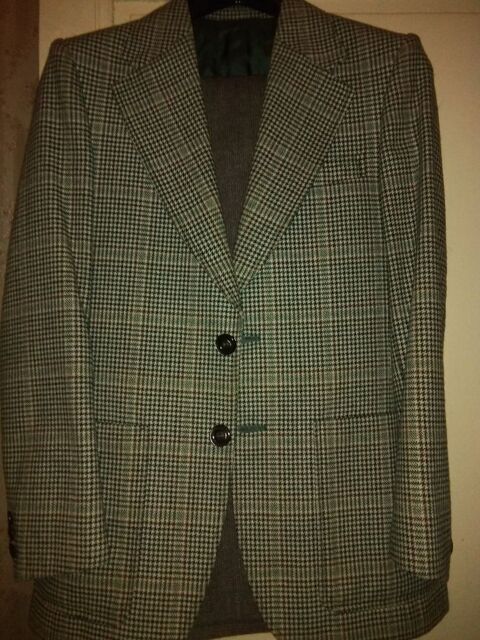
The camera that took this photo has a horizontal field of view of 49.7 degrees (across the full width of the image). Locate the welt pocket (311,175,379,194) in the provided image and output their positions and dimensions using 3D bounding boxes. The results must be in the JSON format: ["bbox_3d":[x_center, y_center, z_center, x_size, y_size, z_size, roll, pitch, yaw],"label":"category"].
[{"bbox_3d":[0.124,-0.161,0.615,0.082,0.021,0.012,0,0,-9],"label":"welt pocket"}]

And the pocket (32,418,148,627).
[{"bbox_3d":[-0.182,0.238,0.625,0.143,0.220,0.025,3,1,19],"label":"pocket"}]

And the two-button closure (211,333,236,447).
[{"bbox_3d":[-0.019,0.080,0.603,0.025,0.130,0.013,2,0,0],"label":"two-button closure"}]

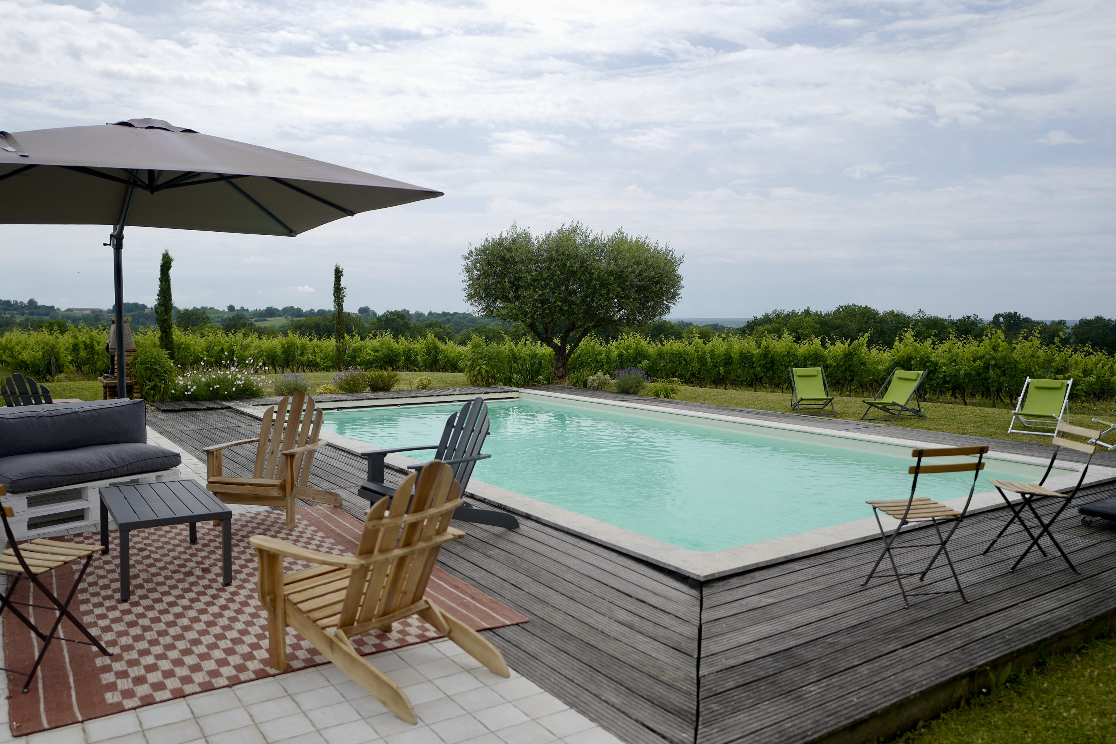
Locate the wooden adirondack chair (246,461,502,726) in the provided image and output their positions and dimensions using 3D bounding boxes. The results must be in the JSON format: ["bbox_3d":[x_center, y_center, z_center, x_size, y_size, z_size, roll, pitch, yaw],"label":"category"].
[{"bbox_3d":[-0.726,0.801,3.653,0.930,0.920,0.710,3,5,38],"label":"wooden adirondack chair"}]

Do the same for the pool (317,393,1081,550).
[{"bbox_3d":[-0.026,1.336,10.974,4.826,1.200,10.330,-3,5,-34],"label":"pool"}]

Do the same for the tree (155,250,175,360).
[{"bbox_3d":[-12.225,-1.872,27.000,0.620,3.800,0.620,0,4,0],"label":"tree"}]

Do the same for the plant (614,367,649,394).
[{"bbox_3d":[1.414,0.207,16.676,0.680,0.600,0.660,0,4,0],"label":"plant"}]

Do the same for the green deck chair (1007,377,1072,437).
[{"bbox_3d":[6.962,0.483,12.533,0.570,0.745,1.120,3,5,38],"label":"green deck chair"}]

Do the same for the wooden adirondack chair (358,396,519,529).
[{"bbox_3d":[-0.784,0.648,5.962,0.920,0.920,0.710,-3,5,-41],"label":"wooden adirondack chair"}]

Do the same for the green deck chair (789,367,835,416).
[{"bbox_3d":[4.165,0.285,14.363,0.585,0.790,0.920,0,4,-2],"label":"green deck chair"}]

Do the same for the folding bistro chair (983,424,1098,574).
[{"bbox_3d":[2.868,0.741,5.188,0.469,0.824,0.445,0,4,5],"label":"folding bistro chair"}]

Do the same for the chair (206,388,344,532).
[{"bbox_3d":[-2.065,0.628,6.411,0.710,0.900,0.860,1,4,11],"label":"chair"}]

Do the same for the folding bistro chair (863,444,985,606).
[{"bbox_3d":[1.922,0.781,4.603,0.445,0.824,0.469,-1,4,-14],"label":"folding bistro chair"}]

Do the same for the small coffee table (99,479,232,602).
[{"bbox_3d":[-2.327,0.960,5.105,0.560,0.405,1.120,-2,4,-33],"label":"small coffee table"}]

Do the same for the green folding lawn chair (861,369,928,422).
[{"bbox_3d":[5.479,0.376,14.117,1.100,0.755,0.570,-3,5,-42],"label":"green folding lawn chair"}]

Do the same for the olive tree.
[{"bbox_3d":[0.392,-1.815,22.300,5.650,4.050,5.200,0,4,0],"label":"olive tree"}]

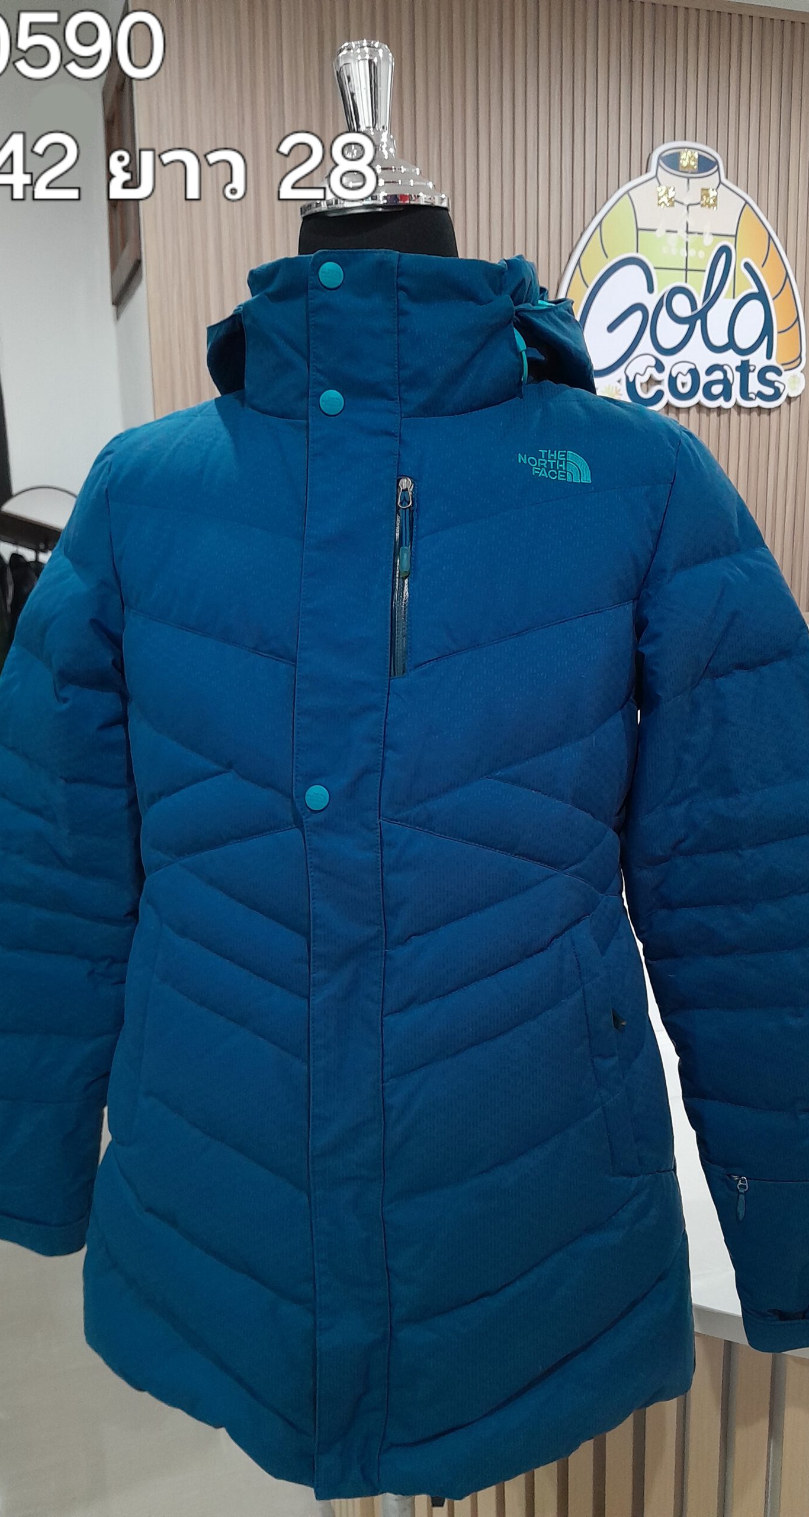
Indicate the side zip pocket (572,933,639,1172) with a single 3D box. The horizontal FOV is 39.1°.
[{"bbox_3d":[0.137,0.199,0.775,0.029,0.168,0.014,-13,6,-37],"label":"side zip pocket"}]

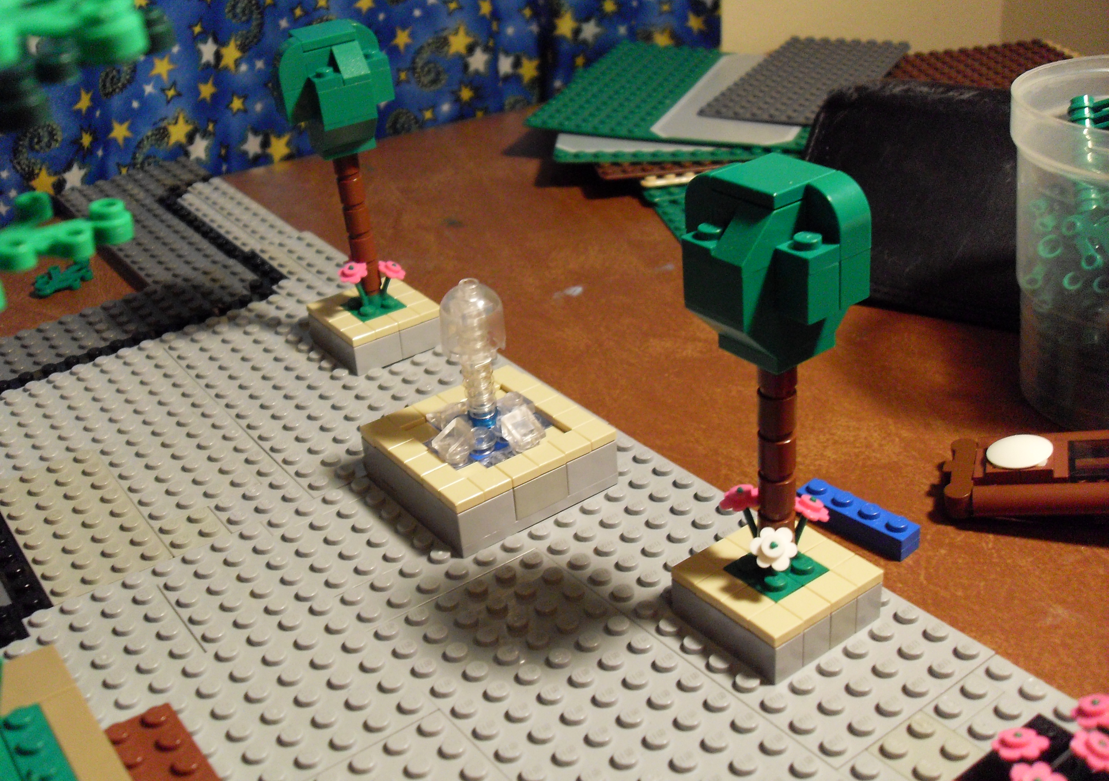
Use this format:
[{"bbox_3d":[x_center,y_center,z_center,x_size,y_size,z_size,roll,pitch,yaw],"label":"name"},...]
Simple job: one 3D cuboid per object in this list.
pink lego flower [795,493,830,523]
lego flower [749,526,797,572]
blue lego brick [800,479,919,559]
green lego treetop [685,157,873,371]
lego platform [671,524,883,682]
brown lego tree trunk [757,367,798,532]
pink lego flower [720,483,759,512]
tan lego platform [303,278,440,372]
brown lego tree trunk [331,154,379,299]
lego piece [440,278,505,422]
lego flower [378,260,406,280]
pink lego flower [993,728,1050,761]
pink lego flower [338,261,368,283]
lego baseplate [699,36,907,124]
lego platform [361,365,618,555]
[{"bbox_3d":[0.055,0.025,0.253,0.009,0.003,0.009,13,21,-25],"label":"pink lego flower"},{"bbox_3d":[0.045,0.033,0.244,0.010,0.003,0.010,2,67,11],"label":"lego flower"},{"bbox_3d":[0.078,0.033,0.306,0.008,0.008,0.032,-28,37,-34],"label":"blue lego brick"},{"bbox_3d":[0.042,-0.024,0.224,0.032,0.035,0.032,-23,33,-29],"label":"green lego treetop"},{"bbox_3d":[0.049,0.044,0.261,0.032,0.013,0.032,-23,33,-29],"label":"lego platform"},{"bbox_3d":[0.045,0.012,0.244,0.008,0.048,0.008,-5,29,3],"label":"brown lego tree trunk"},{"bbox_3d":[0.041,0.023,0.257,0.009,0.003,0.009,-28,8,-34],"label":"pink lego flower"},{"bbox_3d":[-0.058,-0.022,0.389,0.032,0.013,0.032,-23,35,-29],"label":"tan lego platform"},{"bbox_3d":[-0.061,-0.053,0.370,0.008,0.048,0.008,-25,34,-28],"label":"brown lego tree trunk"},{"bbox_3d":[-0.019,-0.010,0.297,0.016,0.038,0.016,-4,30,2],"label":"lego piece"},{"bbox_3d":[-0.052,-0.039,0.379,0.009,0.003,0.009,23,31,-8],"label":"lego flower"},{"bbox_3d":[0.081,0.061,0.205,0.010,0.004,0.010,-7,30,13],"label":"pink lego flower"},{"bbox_3d":[-0.063,-0.037,0.373,0.009,0.003,0.009,12,61,24],"label":"pink lego flower"},{"bbox_3d":[0.124,-0.151,0.575,0.064,0.005,0.128,13,35,27],"label":"lego baseplate"},{"bbox_3d":[-0.017,0.017,0.311,0.048,0.016,0.048,-23,34,-29],"label":"lego platform"}]

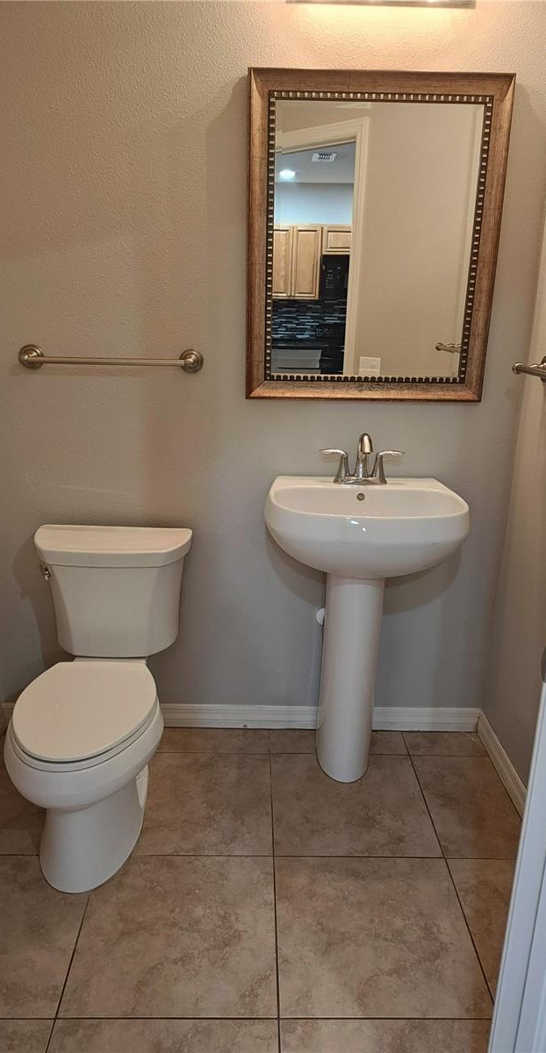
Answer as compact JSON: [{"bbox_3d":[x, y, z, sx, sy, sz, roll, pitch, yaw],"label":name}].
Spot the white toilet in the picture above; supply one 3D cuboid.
[{"bbox_3d":[-0.484,0.457,1.920,0.461,0.721,0.766,1,17,-1],"label":"white toilet"}]

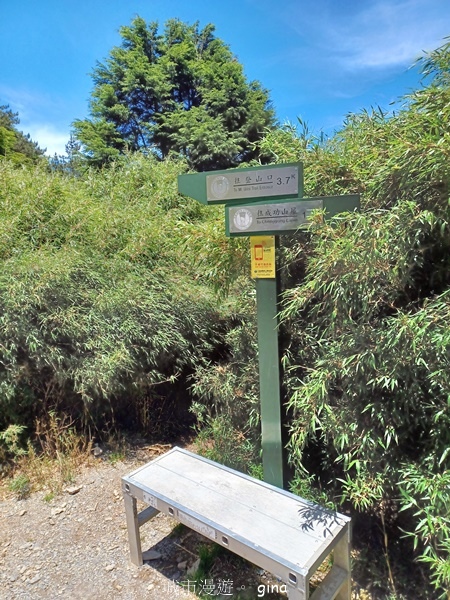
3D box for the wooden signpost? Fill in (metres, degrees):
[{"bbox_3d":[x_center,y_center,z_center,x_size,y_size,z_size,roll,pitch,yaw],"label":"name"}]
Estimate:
[{"bbox_3d":[0.233,0.254,2.169,0.862,1.767,0.120,2,13,25],"label":"wooden signpost"}]

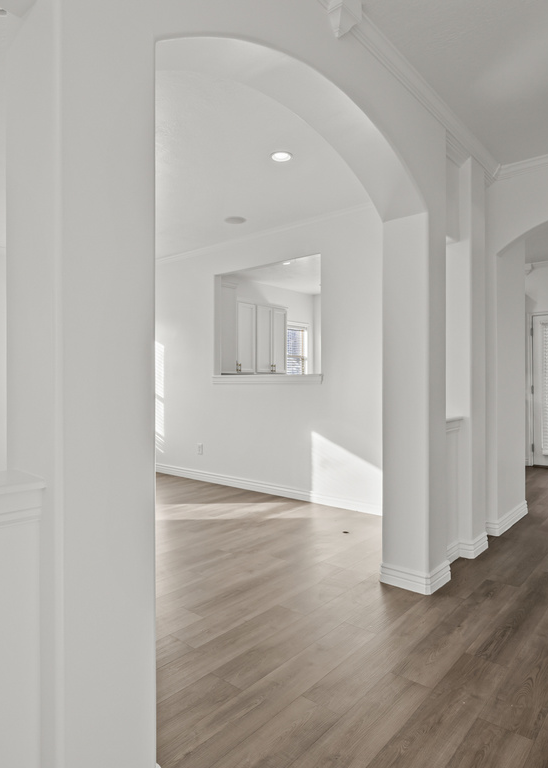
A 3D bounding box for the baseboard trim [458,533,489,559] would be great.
[{"bbox_3d":[1.350,1.071,3.182,0.091,0.118,0.290,0,0,41],"label":"baseboard trim"}]

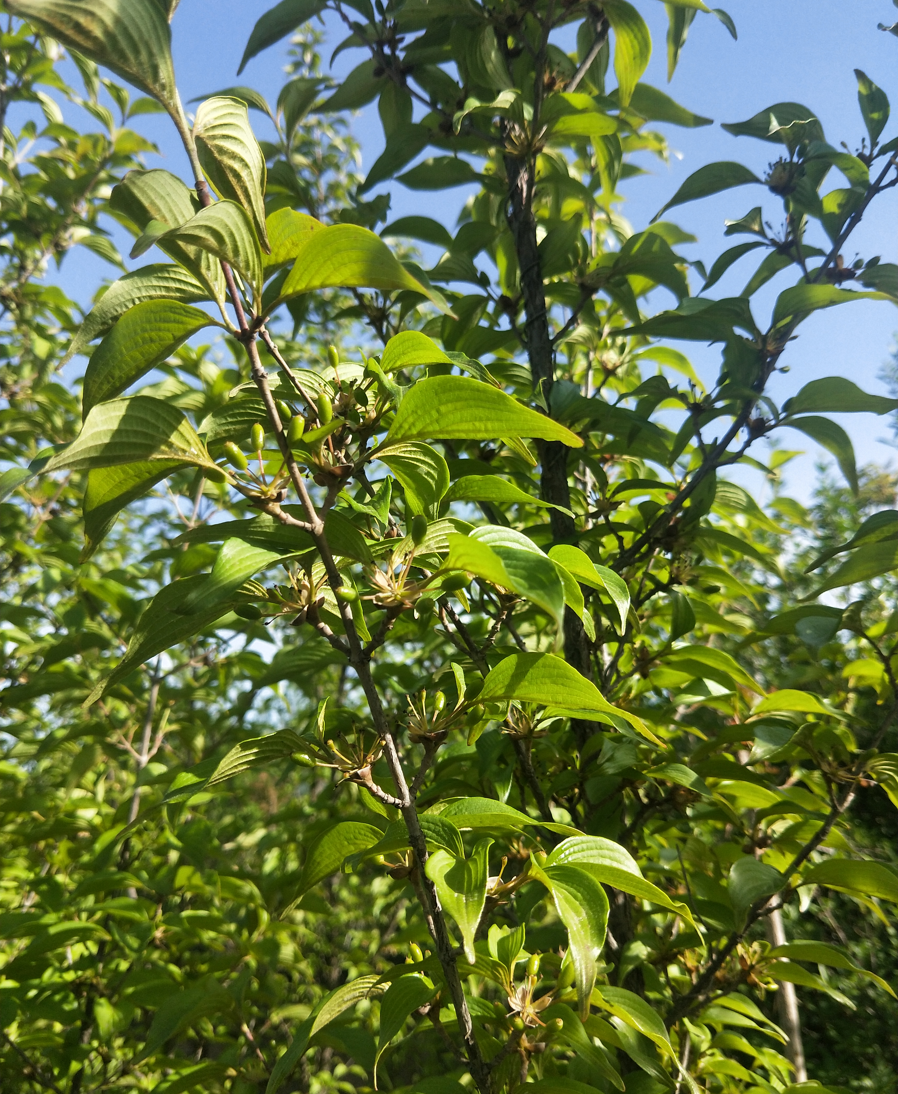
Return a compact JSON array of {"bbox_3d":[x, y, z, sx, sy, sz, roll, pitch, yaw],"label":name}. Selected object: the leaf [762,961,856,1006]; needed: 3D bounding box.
[{"bbox_3d":[0.267,0.323,0.640,0.068,0.018,0.032,21,18,9],"label":"leaf"}]

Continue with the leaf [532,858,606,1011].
[{"bbox_3d":[0.061,0.194,0.430,0.030,0.076,0.024,-7,-33,-48],"label":"leaf"}]

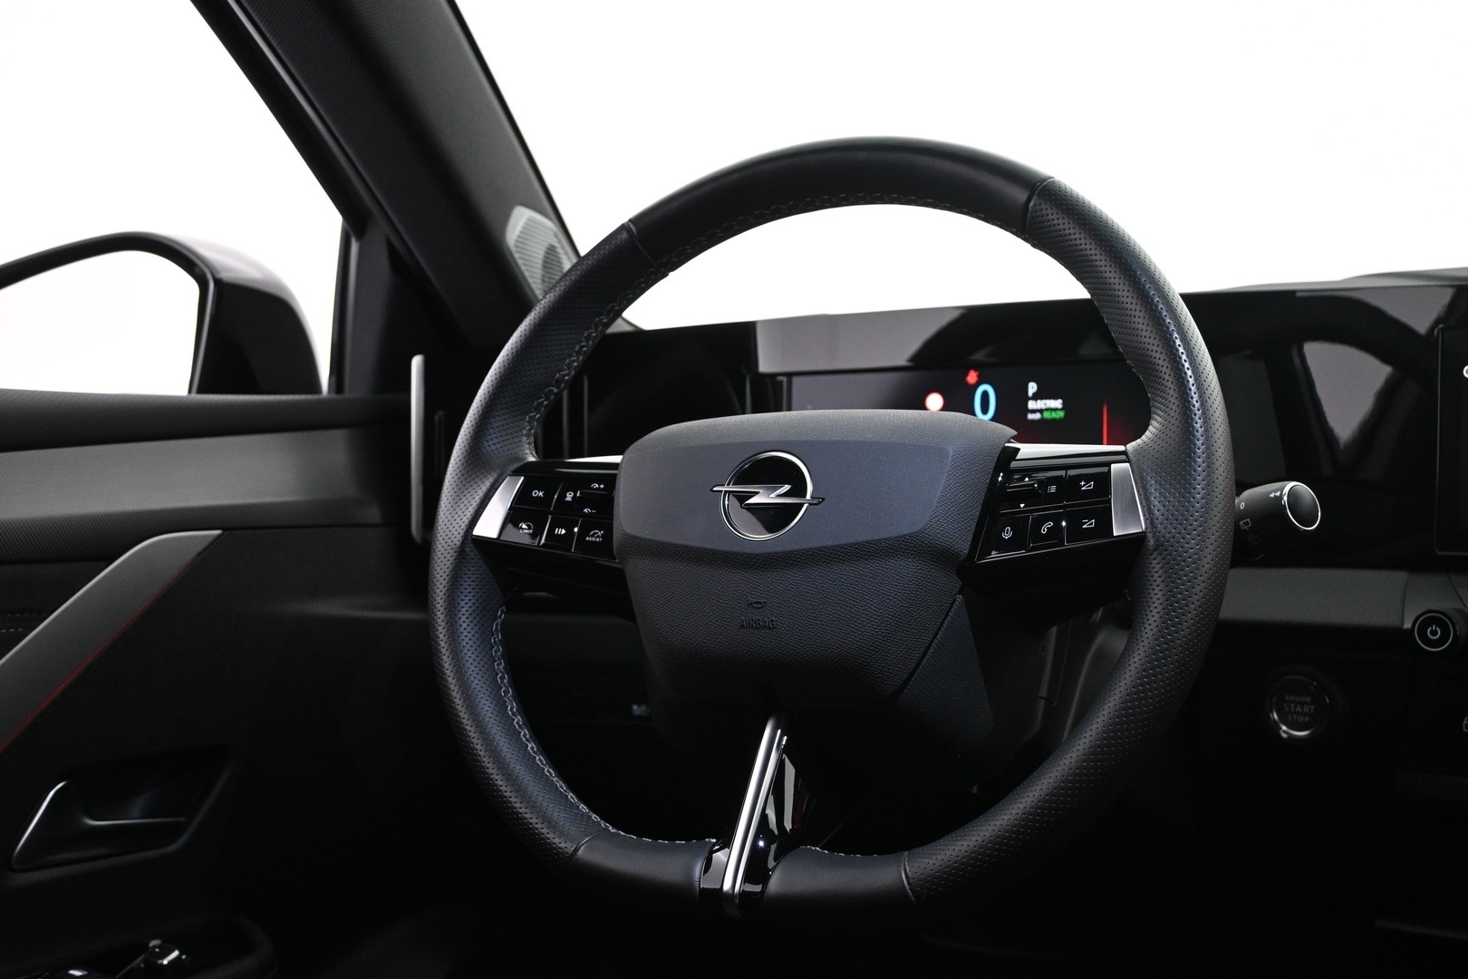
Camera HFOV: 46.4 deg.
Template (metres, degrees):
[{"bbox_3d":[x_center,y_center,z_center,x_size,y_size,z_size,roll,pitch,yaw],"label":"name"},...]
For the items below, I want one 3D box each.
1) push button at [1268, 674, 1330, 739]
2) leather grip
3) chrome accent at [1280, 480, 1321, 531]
[{"bbox_3d":[0.285,0.109,0.862,0.031,0.033,0.014,0,0,28],"label":"push button"},{"bbox_3d":[0.034,0.010,0.758,0.370,0.359,0.095,-1,-21,25],"label":"leather grip"},{"bbox_3d":[0.247,0.007,0.745,0.023,0.024,0.008,-1,-22,-30],"label":"chrome accent"}]

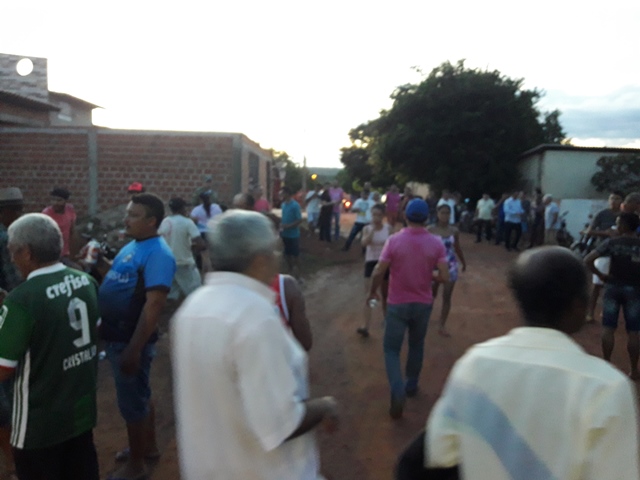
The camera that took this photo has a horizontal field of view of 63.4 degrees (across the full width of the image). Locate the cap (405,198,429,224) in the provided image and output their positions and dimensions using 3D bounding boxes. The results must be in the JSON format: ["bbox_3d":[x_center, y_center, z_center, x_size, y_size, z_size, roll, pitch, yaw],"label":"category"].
[{"bbox_3d":[0.787,-0.240,4.220,0.190,0.170,0.260,0,6,-3],"label":"cap"}]

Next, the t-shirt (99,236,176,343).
[{"bbox_3d":[-1.110,0.301,3.150,0.370,0.640,0.500,-4,7,-30],"label":"t-shirt"}]

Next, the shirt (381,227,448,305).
[{"bbox_3d":[0.759,0.209,4.250,0.550,0.640,0.320,0,7,2],"label":"shirt"}]

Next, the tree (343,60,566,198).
[{"bbox_3d":[5.716,-4.192,22.000,9.400,7.200,8.400,2,7,18],"label":"tree"}]

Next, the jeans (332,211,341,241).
[{"bbox_3d":[0.465,-0.409,14.600,0.320,0.900,0.260,0,7,0],"label":"jeans"}]

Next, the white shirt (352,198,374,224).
[{"bbox_3d":[1.092,-0.716,13.000,0.540,0.660,0.320,1,7,6],"label":"white shirt"}]

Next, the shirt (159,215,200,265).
[{"bbox_3d":[-1.683,0.006,6.200,0.500,0.640,0.290,2,7,18],"label":"shirt"}]

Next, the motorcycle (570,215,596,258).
[{"bbox_3d":[5.121,0.198,9.800,1.880,1.120,0.720,-5,8,-41],"label":"motorcycle"}]

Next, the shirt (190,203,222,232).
[{"bbox_3d":[-1.754,-0.348,8.000,0.480,0.500,0.270,2,8,12],"label":"shirt"}]

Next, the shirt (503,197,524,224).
[{"bbox_3d":[5.195,-0.792,13.900,0.530,0.720,0.310,-2,7,-20],"label":"shirt"}]

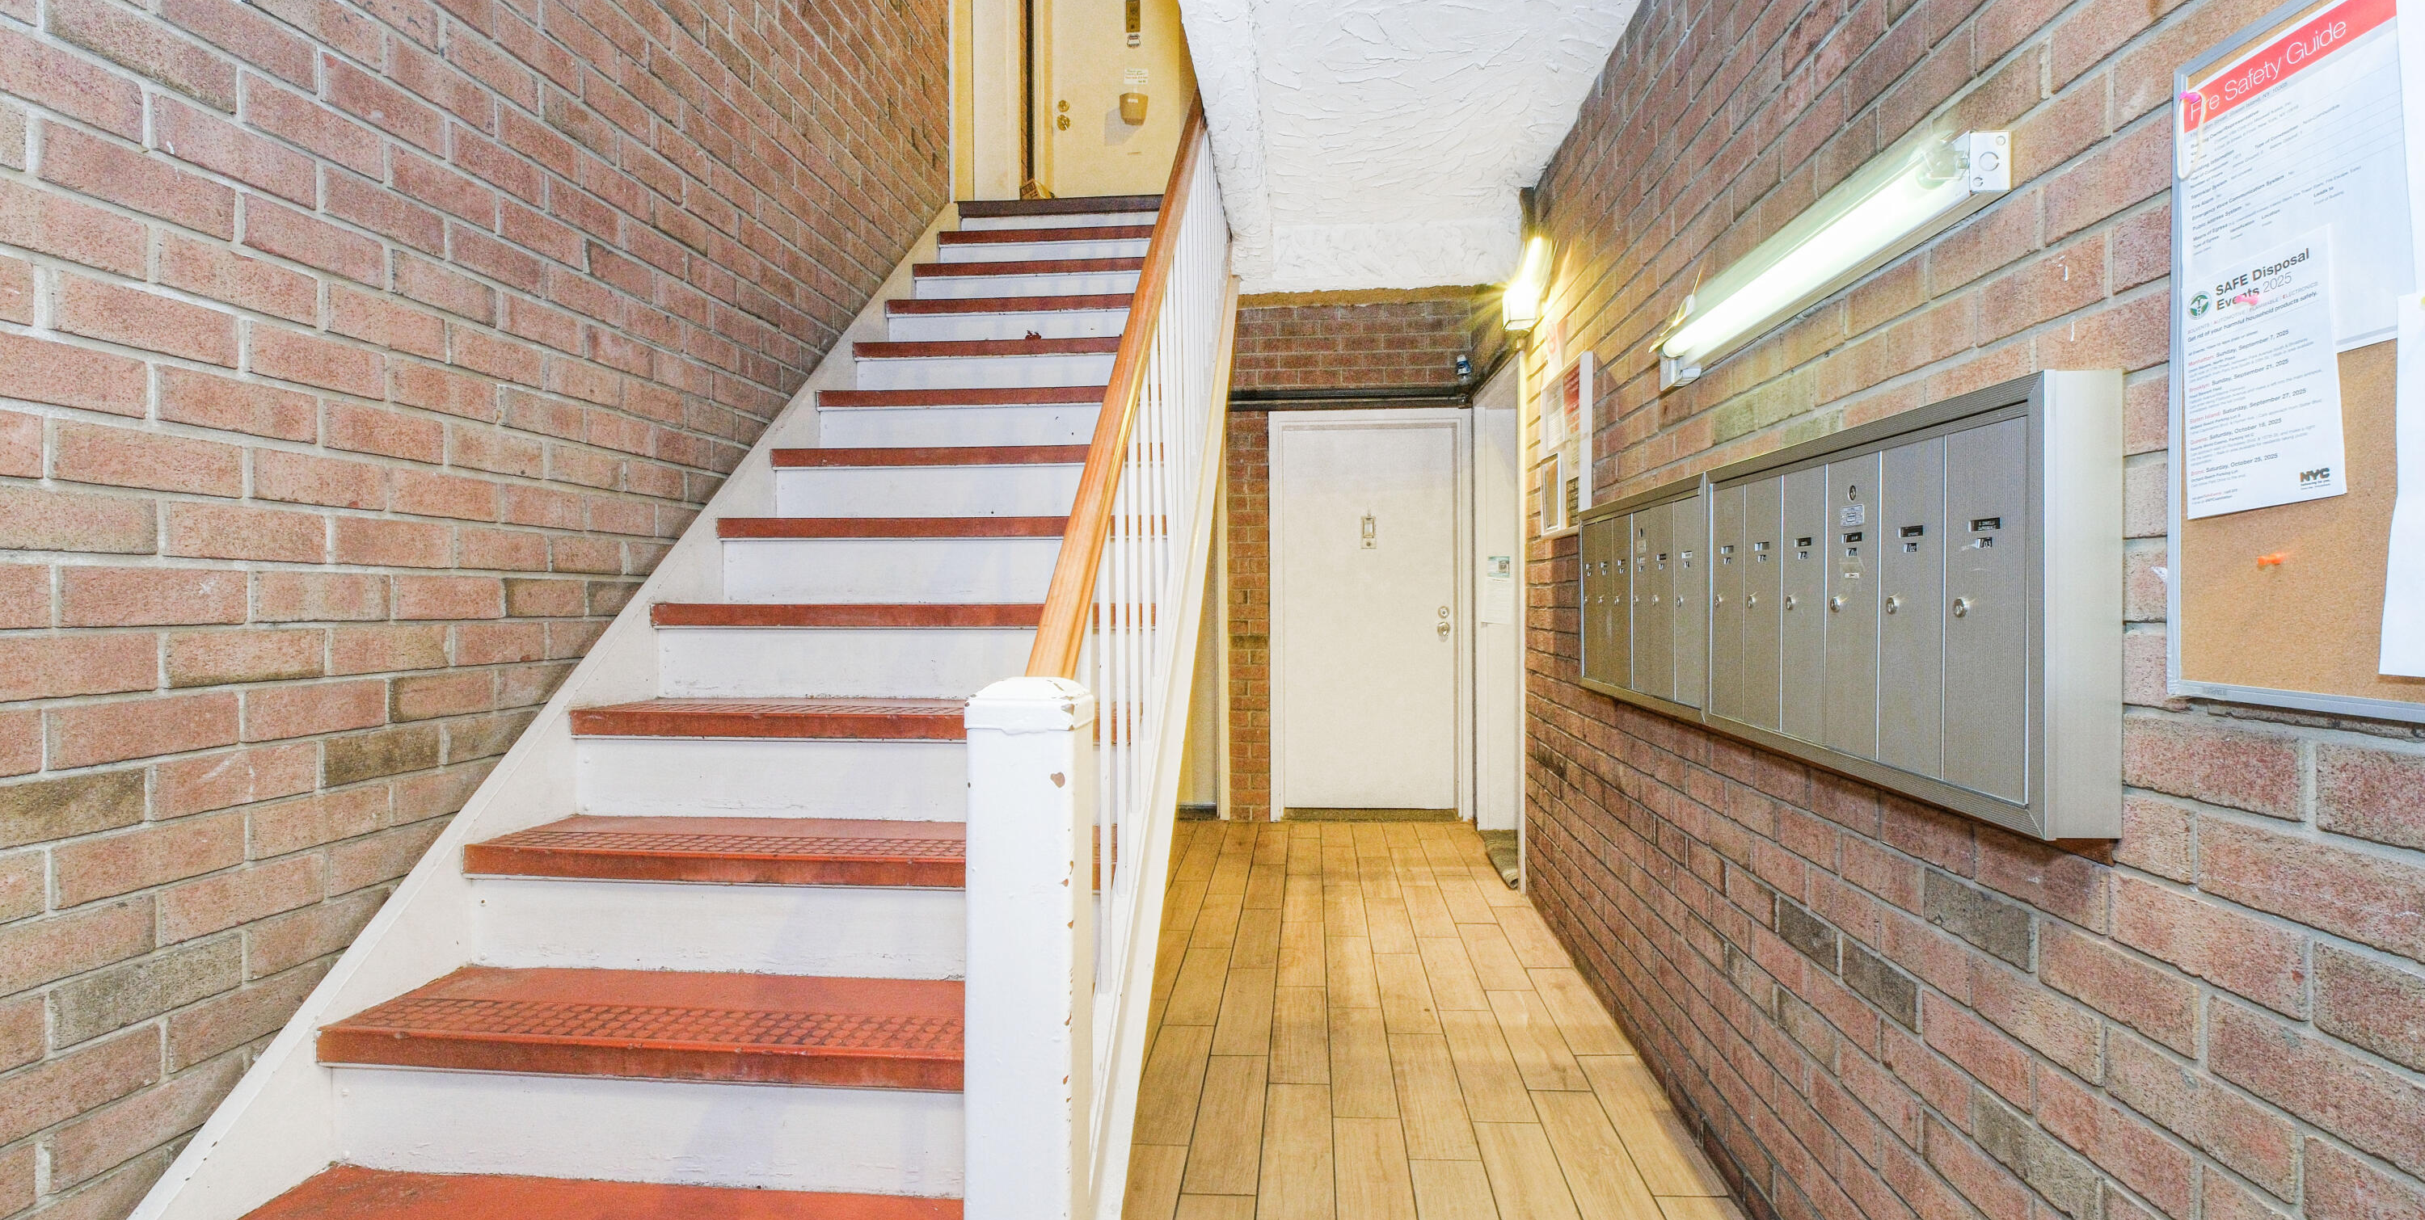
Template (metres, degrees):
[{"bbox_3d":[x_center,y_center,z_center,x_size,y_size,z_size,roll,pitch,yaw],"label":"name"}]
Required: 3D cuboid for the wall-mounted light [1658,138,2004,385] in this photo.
[{"bbox_3d":[0.934,-0.511,1.653,0.094,0.084,0.940,0,1,6],"label":"wall-mounted light"}]

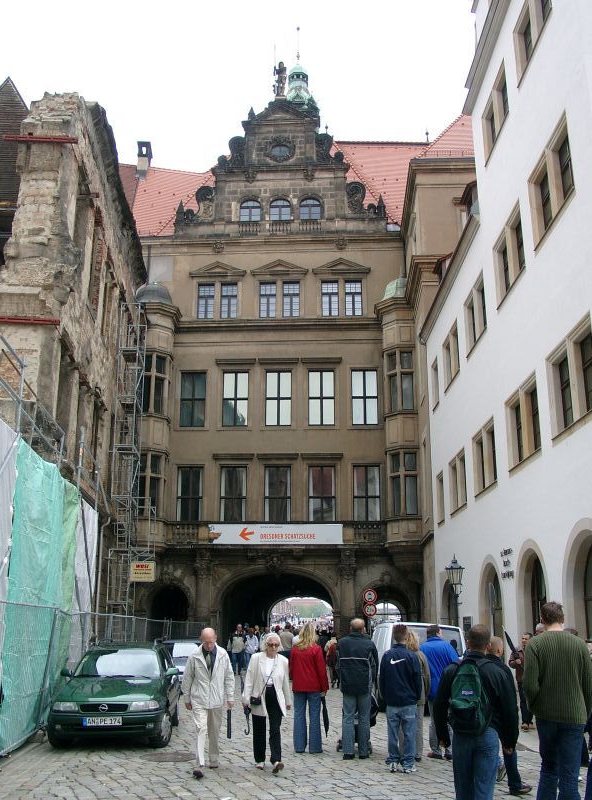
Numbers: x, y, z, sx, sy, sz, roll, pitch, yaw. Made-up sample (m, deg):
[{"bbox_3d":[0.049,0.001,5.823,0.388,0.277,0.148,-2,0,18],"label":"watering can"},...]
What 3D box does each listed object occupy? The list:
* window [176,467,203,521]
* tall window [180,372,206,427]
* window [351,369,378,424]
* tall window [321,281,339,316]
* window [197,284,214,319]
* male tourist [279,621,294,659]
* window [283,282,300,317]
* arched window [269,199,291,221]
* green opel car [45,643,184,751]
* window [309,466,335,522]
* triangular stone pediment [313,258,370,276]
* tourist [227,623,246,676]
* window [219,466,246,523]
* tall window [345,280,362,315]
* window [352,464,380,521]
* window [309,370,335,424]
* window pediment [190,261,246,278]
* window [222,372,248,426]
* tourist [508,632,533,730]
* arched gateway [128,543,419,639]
[{"bbox_3d":[-4.882,4.424,36.006,1.166,2.734,0.200,-1,-17,3],"label":"window"},{"bbox_3d":[-5.260,-0.040,40.385,1.361,2.994,0.200,-1,-16,3],"label":"tall window"},{"bbox_3d":[3.477,-0.178,39.888,1.360,2.850,0.280,-1,-16,4],"label":"window"},{"bbox_3d":[1.667,-4.955,38.453,0.825,1.843,0.200,-1,-17,3],"label":"tall window"},{"bbox_3d":[-4.822,-5.248,41.865,0.900,1.930,0.250,-1,-16,4],"label":"window"},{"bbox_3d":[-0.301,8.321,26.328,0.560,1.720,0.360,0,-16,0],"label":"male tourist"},{"bbox_3d":[-0.225,-5.334,41.655,0.961,2.059,0.200,-1,-16,3],"label":"window"},{"bbox_3d":[-0.912,-10.527,43.425,1.180,1.300,0.280,-1,-16,4],"label":"arched window"},{"bbox_3d":[-2.676,4.580,12.430,1.710,1.450,4.240,1,-17,-4],"label":"green opel car"},{"bbox_3d":[1.323,4.703,38.723,1.344,2.946,0.200,-1,-16,3],"label":"window"},{"bbox_3d":[2.409,-7.014,41.598,3.050,0.950,0.500,-1,-16,4],"label":"triangular stone pediment"},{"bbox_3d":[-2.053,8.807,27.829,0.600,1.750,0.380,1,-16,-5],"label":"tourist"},{"bbox_3d":[-3.080,4.740,38.920,1.294,2.937,0.200,-1,-16,3],"label":"window"},{"bbox_3d":[3.026,-5.341,41.351,0.900,1.960,0.250,-1,-16,4],"label":"tall window"},{"bbox_3d":[3.461,4.541,38.579,1.340,2.720,0.280,-1,-16,4],"label":"window"},{"bbox_3d":[1.203,-0.122,37.044,1.191,2.695,0.200,-1,-17,3],"label":"window"},{"bbox_3d":[-4.144,-6.921,41.824,3.068,0.988,0.450,-1,-16,3],"label":"window pediment"},{"bbox_3d":[-3.076,-0.053,40.285,1.339,3.013,0.200,-1,-16,3],"label":"window"},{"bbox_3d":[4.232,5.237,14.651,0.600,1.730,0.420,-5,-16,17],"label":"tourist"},{"bbox_3d":[-0.884,9.532,37.545,13.900,5.550,2.200,-1,-16,4],"label":"arched gateway"}]

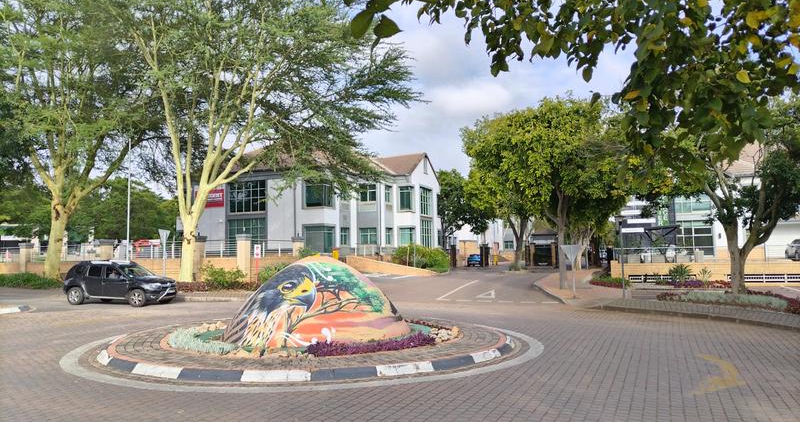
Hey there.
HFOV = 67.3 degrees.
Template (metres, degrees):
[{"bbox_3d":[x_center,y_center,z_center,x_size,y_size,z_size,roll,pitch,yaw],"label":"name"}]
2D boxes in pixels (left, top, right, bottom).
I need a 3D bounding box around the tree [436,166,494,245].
[{"bbox_3d":[6.340,0.649,60.000,6.200,9.500,6.200,-3,-5,25],"label":"tree"}]

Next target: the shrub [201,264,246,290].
[{"bbox_3d":[-8.518,3.185,29.000,2.200,1.250,1.500,0,-4,-5],"label":"shrub"}]

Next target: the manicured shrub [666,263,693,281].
[{"bbox_3d":[14.187,3.147,30.500,1.200,1.000,1.200,-1,-4,0],"label":"manicured shrub"}]

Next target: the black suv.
[{"bbox_3d":[-10.834,2.790,23.418,4.310,1.690,1.830,-2,-4,14],"label":"black suv"}]

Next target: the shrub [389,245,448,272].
[{"bbox_3d":[1.574,3.874,48.500,4.300,2.200,2.800,-3,-5,25],"label":"shrub"}]

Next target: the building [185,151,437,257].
[{"bbox_3d":[-7.924,0.123,59.386,25.000,9.400,10.500,-3,-5,25],"label":"building"}]

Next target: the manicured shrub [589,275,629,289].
[{"bbox_3d":[10.062,3.451,29.000,1.600,0.550,2.000,-1,-4,0],"label":"manicured shrub"}]

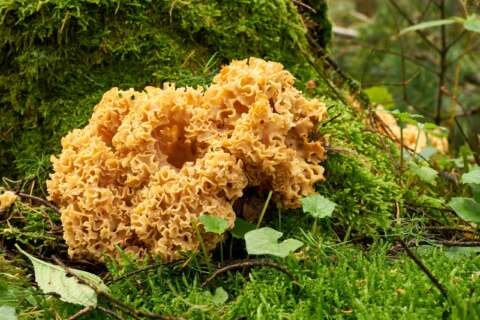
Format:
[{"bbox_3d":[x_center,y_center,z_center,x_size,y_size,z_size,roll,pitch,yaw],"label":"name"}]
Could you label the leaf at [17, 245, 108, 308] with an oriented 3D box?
[{"bbox_3d":[-0.158,0.103,1.067,0.106,0.012,0.043,27,53,29],"label":"leaf"}]

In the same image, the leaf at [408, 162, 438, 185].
[{"bbox_3d":[0.211,0.015,1.380,0.035,0.006,0.030,0,43,0],"label":"leaf"}]

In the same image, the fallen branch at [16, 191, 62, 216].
[{"bbox_3d":[-0.201,0.042,1.190,0.052,0.007,0.012,27,14,0],"label":"fallen branch"}]

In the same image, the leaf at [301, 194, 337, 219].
[{"bbox_3d":[0.076,0.045,1.170,0.035,0.006,0.030,0,41,0],"label":"leaf"}]

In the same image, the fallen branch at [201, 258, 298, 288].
[{"bbox_3d":[0.009,0.102,1.080,0.086,0.020,0.022,0,13,0],"label":"fallen branch"}]

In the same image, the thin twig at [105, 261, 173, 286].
[{"bbox_3d":[-0.090,0.102,1.090,0.066,0.012,0.008,-9,16,-35],"label":"thin twig"}]

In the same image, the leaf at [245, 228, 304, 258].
[{"bbox_3d":[0.031,0.076,1.110,0.054,0.008,0.036,0,48,0],"label":"leaf"}]

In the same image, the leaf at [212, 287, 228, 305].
[{"bbox_3d":[-0.018,0.120,1.060,0.016,0.016,0.004,0,-27,0],"label":"leaf"}]

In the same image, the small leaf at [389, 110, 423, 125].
[{"bbox_3d":[0.197,-0.050,1.420,0.036,0.007,0.032,0,21,0],"label":"small leaf"}]

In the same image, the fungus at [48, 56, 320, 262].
[{"bbox_3d":[-0.053,-0.003,1.220,0.270,0.185,0.170,0,13,0],"label":"fungus"}]

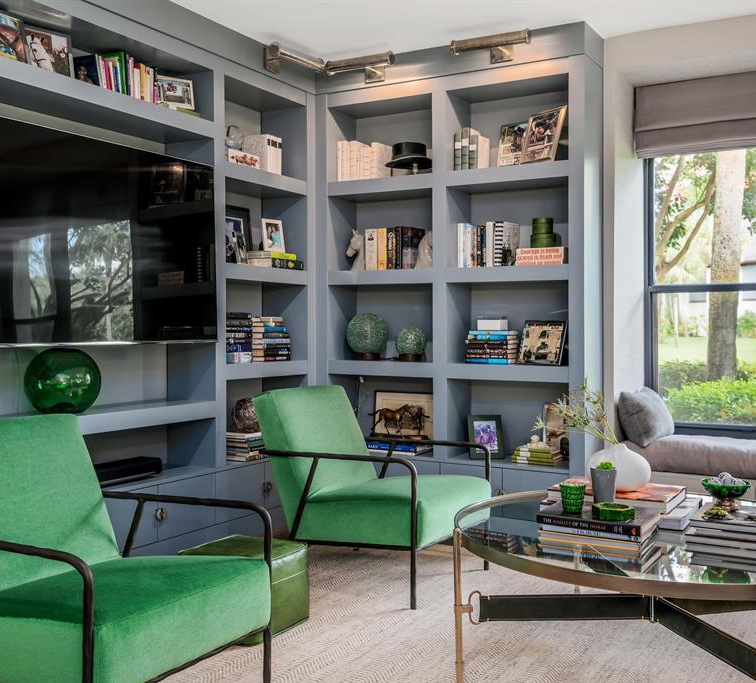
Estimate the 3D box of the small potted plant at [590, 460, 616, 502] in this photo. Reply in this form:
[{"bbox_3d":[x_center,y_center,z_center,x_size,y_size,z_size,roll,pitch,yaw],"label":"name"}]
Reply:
[{"bbox_3d":[0.708,0.448,2.671,0.081,0.149,0.081,1,1,30],"label":"small potted plant"}]

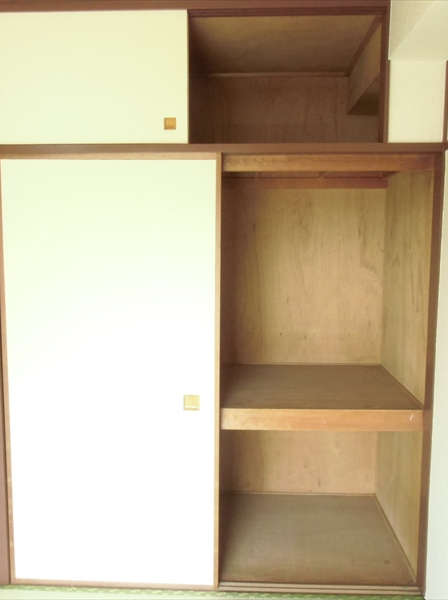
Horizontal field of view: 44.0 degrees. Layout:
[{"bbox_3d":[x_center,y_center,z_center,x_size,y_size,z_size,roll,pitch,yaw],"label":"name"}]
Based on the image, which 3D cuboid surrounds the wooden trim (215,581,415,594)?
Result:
[{"bbox_3d":[0.395,1.204,2.308,0.836,0.032,0.090,1,6,3],"label":"wooden trim"}]

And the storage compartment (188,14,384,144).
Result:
[{"bbox_3d":[0.247,-0.876,2.503,0.729,0.486,0.849,1,6,3],"label":"storage compartment"}]

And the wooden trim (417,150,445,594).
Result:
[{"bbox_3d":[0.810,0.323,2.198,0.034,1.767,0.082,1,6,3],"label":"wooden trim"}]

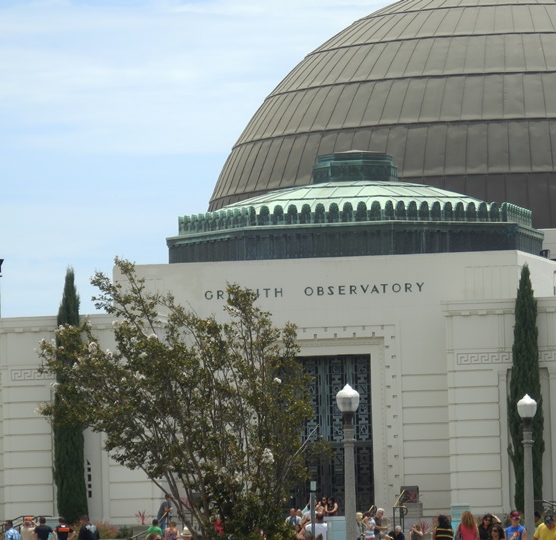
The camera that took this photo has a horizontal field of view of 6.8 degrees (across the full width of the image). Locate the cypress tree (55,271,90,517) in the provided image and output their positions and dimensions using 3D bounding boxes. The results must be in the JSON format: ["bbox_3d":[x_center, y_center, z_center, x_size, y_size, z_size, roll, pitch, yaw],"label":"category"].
[{"bbox_3d":[-6.814,4.108,154.425,1.050,8.447,1.050,-2,-3,0],"label":"cypress tree"}]

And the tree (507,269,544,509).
[{"bbox_3d":[8.015,3.822,150.935,1.120,7.998,1.120,-2,-3,13],"label":"tree"}]

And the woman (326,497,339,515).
[{"bbox_3d":[1.772,8.068,149.414,0.450,1.640,0.360,-2,-3,1],"label":"woman"}]

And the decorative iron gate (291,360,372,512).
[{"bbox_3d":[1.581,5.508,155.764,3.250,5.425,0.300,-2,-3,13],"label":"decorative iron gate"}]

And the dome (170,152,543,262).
[{"bbox_3d":[2.690,-2.133,161.755,12.300,3.920,12.300,-2,-3,13],"label":"dome"}]

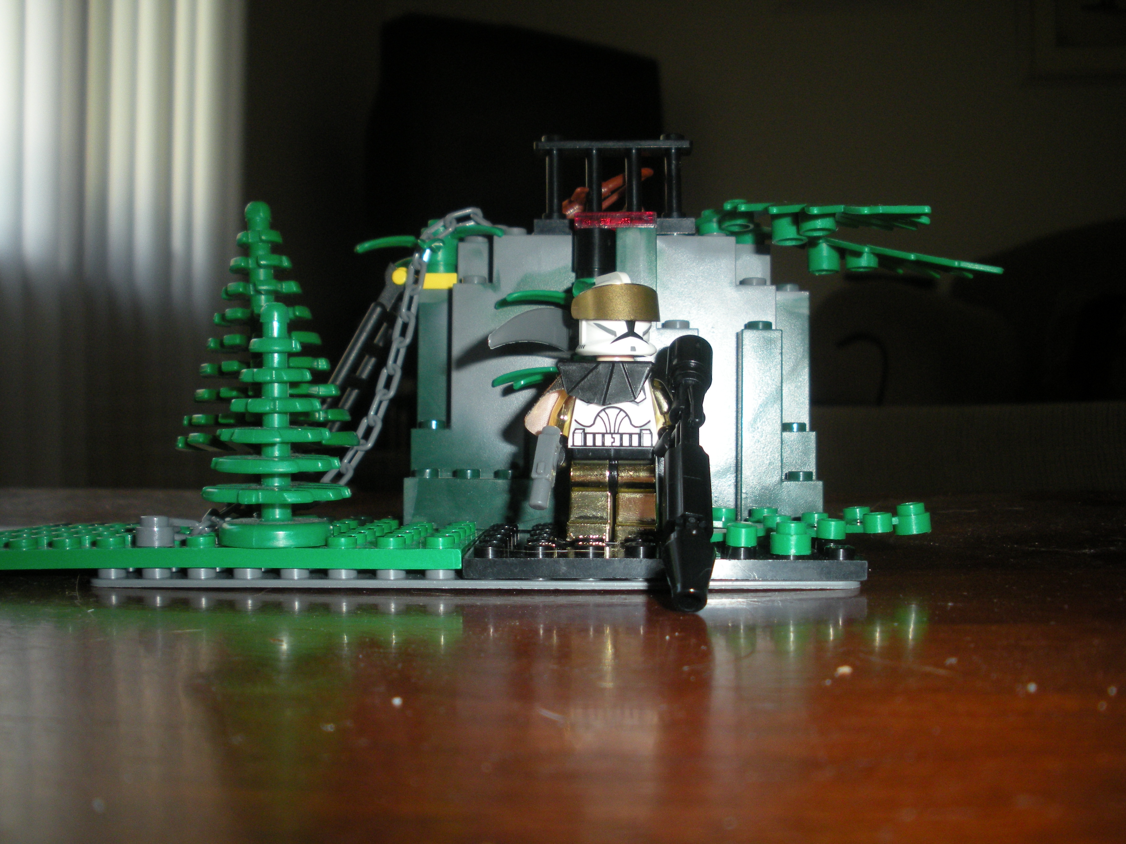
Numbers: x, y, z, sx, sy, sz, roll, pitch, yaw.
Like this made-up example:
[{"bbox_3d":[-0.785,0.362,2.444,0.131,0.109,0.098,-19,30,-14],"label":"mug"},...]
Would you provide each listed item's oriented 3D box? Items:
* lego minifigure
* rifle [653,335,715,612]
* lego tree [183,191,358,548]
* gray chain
[{"bbox_3d":[0.006,-0.003,0.199,0.025,0.048,0.021,0,-1,1],"label":"lego minifigure"},{"bbox_3d":[0.019,0.006,0.181,0.009,0.010,0.061,0,37,6],"label":"rifle"},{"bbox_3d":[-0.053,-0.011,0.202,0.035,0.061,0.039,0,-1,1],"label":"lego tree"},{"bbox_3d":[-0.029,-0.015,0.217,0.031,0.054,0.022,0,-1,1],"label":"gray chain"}]

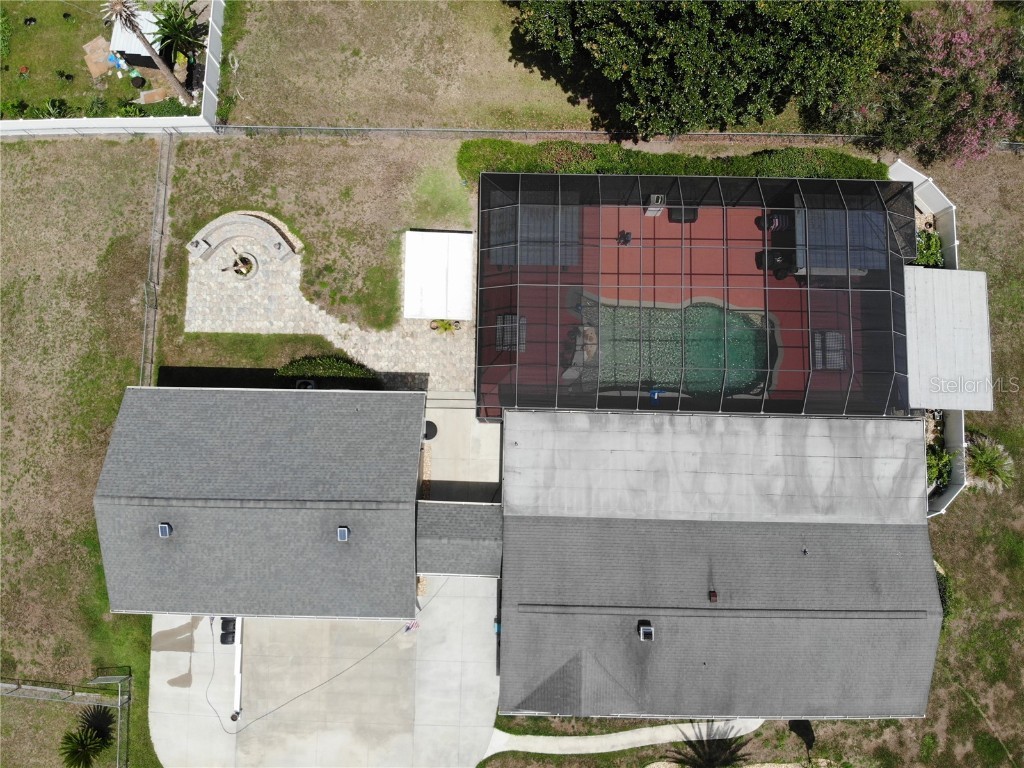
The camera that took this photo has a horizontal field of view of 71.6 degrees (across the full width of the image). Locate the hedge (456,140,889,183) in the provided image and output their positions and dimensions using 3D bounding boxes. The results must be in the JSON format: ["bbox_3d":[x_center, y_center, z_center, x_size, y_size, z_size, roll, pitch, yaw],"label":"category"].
[{"bbox_3d":[9.202,-12.536,40.891,24.400,1.500,2.600,1,83,1],"label":"hedge"}]

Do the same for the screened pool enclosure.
[{"bbox_3d":[9.690,-4.519,38.400,22.900,4.600,12.600,1,83,1],"label":"screened pool enclosure"}]

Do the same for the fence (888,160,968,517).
[{"bbox_3d":[23.150,-2.582,39.481,3.100,1.800,19.800,1,83,1],"label":"fence"}]

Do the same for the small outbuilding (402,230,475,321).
[{"bbox_3d":[-3.981,-5.809,39.863,3.700,2.200,4.800,1,83,1],"label":"small outbuilding"}]

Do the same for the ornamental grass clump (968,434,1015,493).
[{"bbox_3d":[23.627,4.009,35.434,2.400,1.250,2.500,1,84,-1],"label":"ornamental grass clump"}]

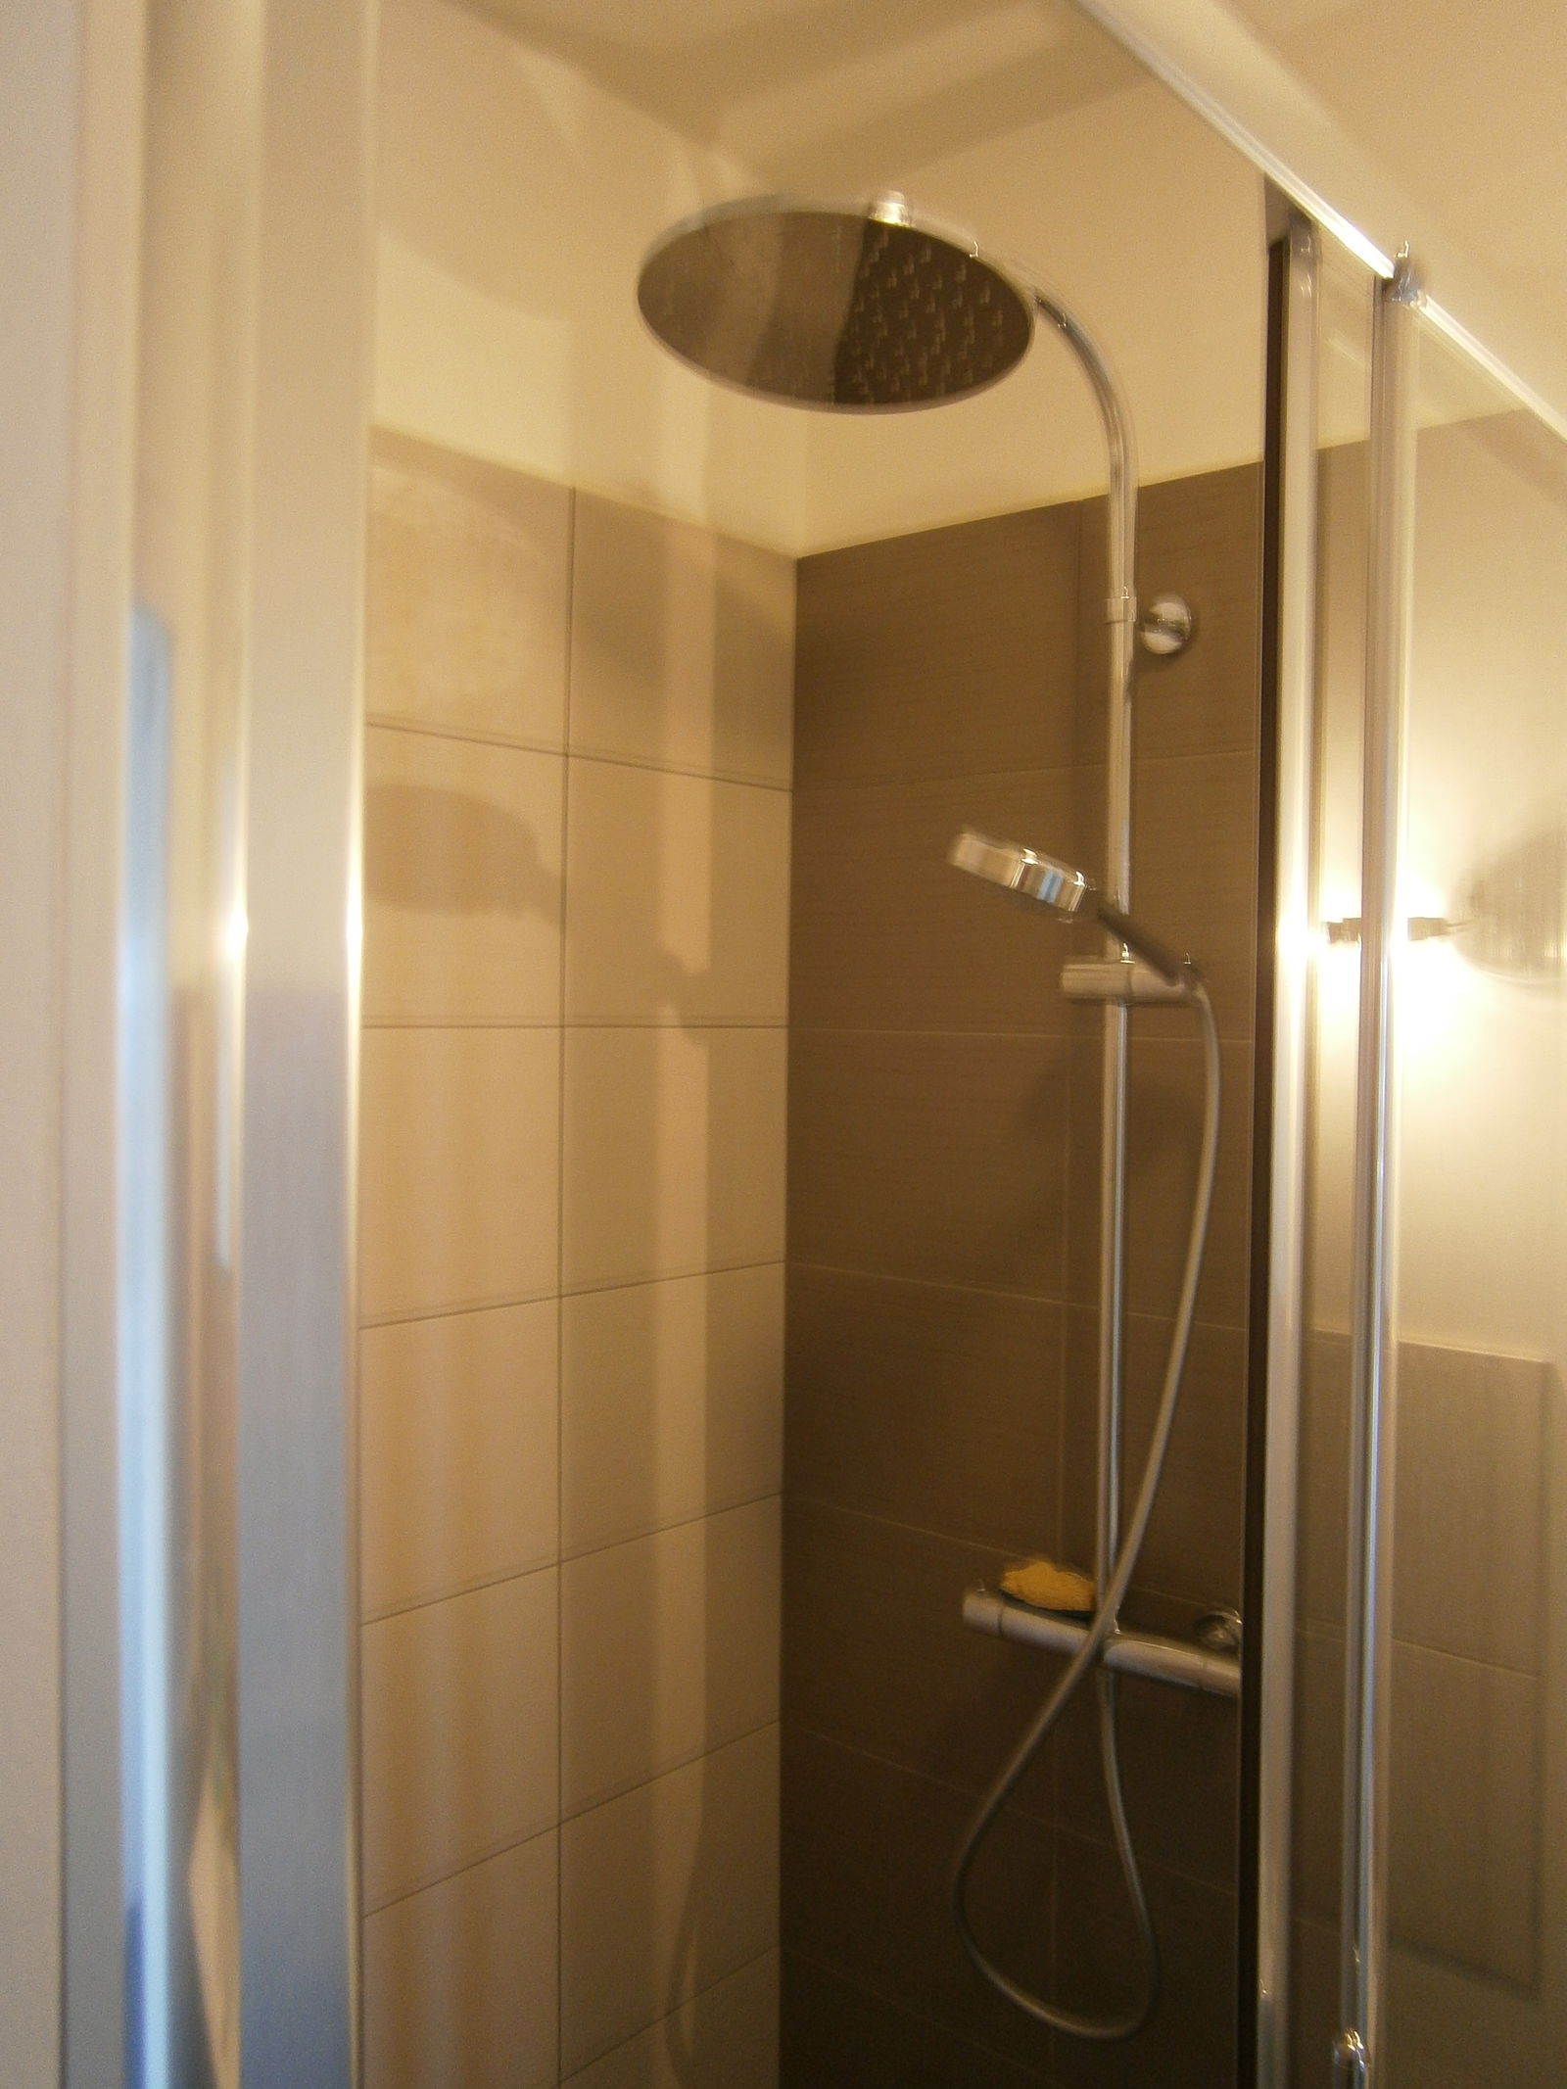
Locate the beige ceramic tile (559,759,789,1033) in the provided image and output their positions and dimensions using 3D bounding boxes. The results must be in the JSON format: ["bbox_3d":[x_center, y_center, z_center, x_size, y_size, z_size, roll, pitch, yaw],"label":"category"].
[{"bbox_3d":[-0.100,-0.142,1.572,0.010,0.248,0.310,2,2,42],"label":"beige ceramic tile"}]

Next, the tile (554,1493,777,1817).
[{"bbox_3d":[-0.109,0.608,1.587,0.009,0.248,0.300,3,3,43],"label":"tile"}]

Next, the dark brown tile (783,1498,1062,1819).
[{"bbox_3d":[0.132,0.611,1.598,0.343,0.248,0.010,2,2,40],"label":"dark brown tile"}]

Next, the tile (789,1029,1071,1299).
[{"bbox_3d":[0.139,0.111,1.576,0.332,0.248,0.009,2,3,38],"label":"tile"}]

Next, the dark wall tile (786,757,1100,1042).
[{"bbox_3d":[0.142,-0.139,1.577,0.343,0.248,0.010,2,2,40],"label":"dark wall tile"}]

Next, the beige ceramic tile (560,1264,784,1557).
[{"bbox_3d":[-0.107,0.358,1.586,0.010,0.248,0.310,2,2,42],"label":"beige ceramic tile"}]

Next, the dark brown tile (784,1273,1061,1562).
[{"bbox_3d":[0.135,0.361,1.585,0.332,0.248,0.009,2,3,38],"label":"dark brown tile"}]

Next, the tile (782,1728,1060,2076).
[{"bbox_3d":[0.129,0.861,1.602,0.332,0.248,0.009,2,3,38],"label":"tile"}]

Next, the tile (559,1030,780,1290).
[{"bbox_3d":[-0.103,0.108,1.579,0.010,0.248,0.310,2,2,42],"label":"tile"}]

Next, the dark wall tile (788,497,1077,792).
[{"bbox_3d":[0.145,-0.386,1.559,0.332,0.242,0.009,2,3,38],"label":"dark wall tile"}]

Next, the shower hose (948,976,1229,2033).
[{"bbox_3d":[0.255,0.398,1.361,0.236,0.910,0.070,2,2,40],"label":"shower hose"}]

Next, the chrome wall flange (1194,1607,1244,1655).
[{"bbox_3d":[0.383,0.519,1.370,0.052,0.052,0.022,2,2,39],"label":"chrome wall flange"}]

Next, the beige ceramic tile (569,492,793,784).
[{"bbox_3d":[-0.096,-0.389,1.553,0.009,0.242,0.300,3,3,43],"label":"beige ceramic tile"}]

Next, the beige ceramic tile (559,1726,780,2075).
[{"bbox_3d":[-0.112,0.858,1.596,0.009,0.248,0.300,3,3,43],"label":"beige ceramic tile"}]

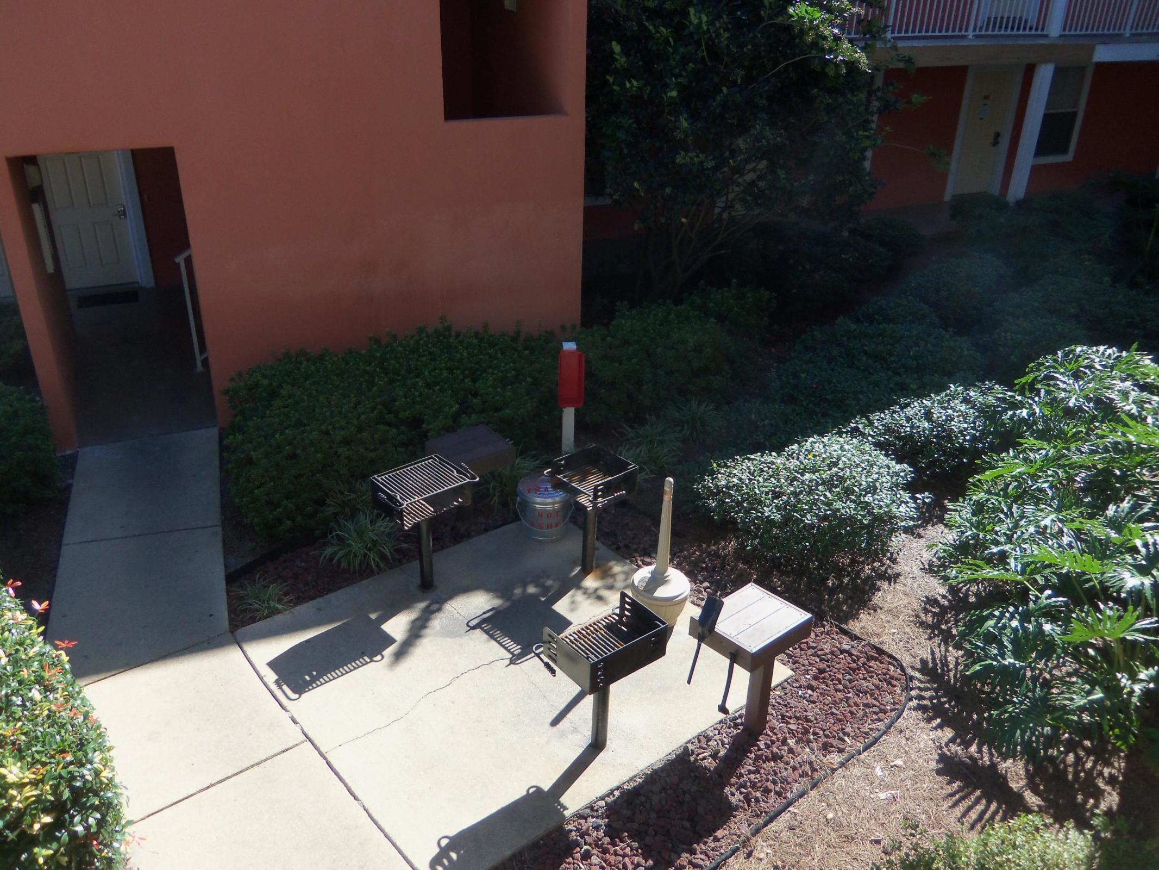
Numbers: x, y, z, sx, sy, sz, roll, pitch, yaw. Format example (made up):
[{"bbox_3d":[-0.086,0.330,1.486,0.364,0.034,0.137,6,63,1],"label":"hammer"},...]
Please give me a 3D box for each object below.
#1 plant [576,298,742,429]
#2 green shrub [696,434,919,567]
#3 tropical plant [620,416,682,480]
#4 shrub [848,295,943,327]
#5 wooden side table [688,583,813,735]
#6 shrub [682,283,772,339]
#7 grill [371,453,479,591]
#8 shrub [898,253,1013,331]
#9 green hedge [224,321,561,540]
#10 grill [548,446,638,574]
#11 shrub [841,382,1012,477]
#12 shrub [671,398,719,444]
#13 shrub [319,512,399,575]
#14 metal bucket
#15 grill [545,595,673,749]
[{"bbox_3d":[0.795,-0.790,9.553,1.600,0.880,1.400,1,25,0],"label":"plant"},{"bbox_3d":[1.680,0.480,7.030,1.600,0.720,1.360,1,25,0],"label":"green shrub"},{"bbox_3d":[0.610,0.110,8.000,0.530,0.470,0.580,1,25,0],"label":"tropical plant"},{"bbox_3d":[3.260,-1.040,9.690,0.980,0.750,0.850,1,25,0],"label":"shrub"},{"bbox_3d":[0.942,1.302,5.288,0.520,0.690,0.430,-20,32,-37],"label":"wooden side table"},{"bbox_3d":[1.670,-1.360,10.580,0.990,0.630,0.890,1,25,0],"label":"shrub"},{"bbox_3d":[-1.038,0.688,6.349,0.570,0.874,0.440,-19,32,-37],"label":"grill"},{"bbox_3d":[4.300,-1.620,10.760,1.180,0.840,1.060,1,25,0],"label":"shrub"},{"bbox_3d":[-1.464,-0.201,8.020,3.000,0.900,1.550,-11,28,-23],"label":"green hedge"},{"bbox_3d":[0.077,0.593,6.598,0.430,0.870,0.560,-17,31,-33],"label":"grill"},{"bbox_3d":[2.990,-0.030,8.130,1.410,0.660,1.150,1,25,0],"label":"shrub"},{"bbox_3d":[1.105,-0.174,8.880,0.500,0.360,0.470,1,25,0],"label":"shrub"},{"bbox_3d":[-1.620,0.725,6.885,0.590,0.340,0.560,1,25,0],"label":"shrub"},{"bbox_3d":[-0.268,0.553,7.185,0.410,0.430,0.410,1,25,0],"label":"metal bucket"},{"bbox_3d":[0.118,1.354,5.039,0.570,0.822,0.420,-17,31,-34],"label":"grill"}]

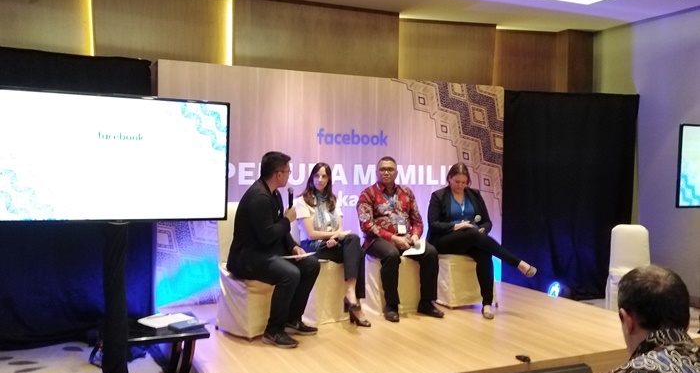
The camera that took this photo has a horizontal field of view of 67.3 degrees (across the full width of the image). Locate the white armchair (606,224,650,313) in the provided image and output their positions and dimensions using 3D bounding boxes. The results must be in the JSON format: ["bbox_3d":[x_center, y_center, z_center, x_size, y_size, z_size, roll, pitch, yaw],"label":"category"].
[{"bbox_3d":[3.011,0.883,5.645,0.460,0.930,0.530,1,1,21],"label":"white armchair"}]

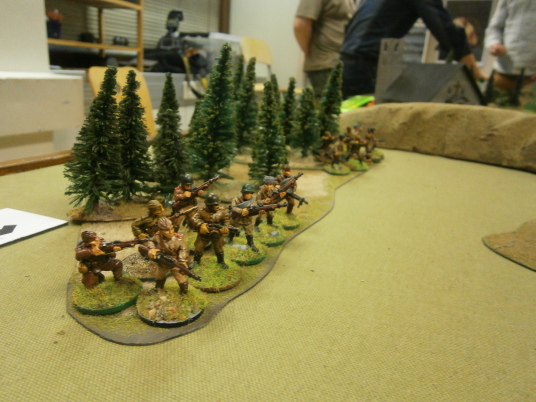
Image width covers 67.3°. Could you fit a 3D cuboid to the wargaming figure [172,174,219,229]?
[{"bbox_3d":[-0.039,0.003,0.208,0.020,0.032,0.015,14,21,26],"label":"wargaming figure"}]

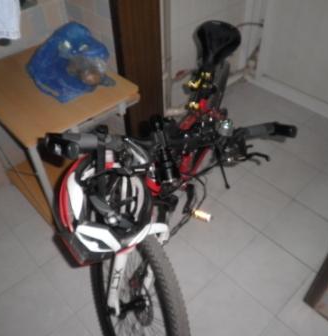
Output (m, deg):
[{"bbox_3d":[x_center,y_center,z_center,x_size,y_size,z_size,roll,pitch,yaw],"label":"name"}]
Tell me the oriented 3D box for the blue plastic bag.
[{"bbox_3d":[-0.393,-0.450,1.375,0.280,0.220,0.290,-34,53,-28],"label":"blue plastic bag"}]

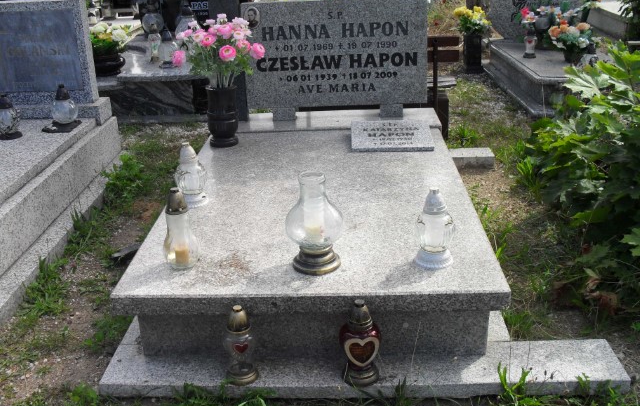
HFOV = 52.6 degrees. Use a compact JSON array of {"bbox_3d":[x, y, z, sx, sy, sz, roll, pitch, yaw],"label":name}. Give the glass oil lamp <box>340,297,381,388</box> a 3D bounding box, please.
[{"bbox_3d":[0.119,0.406,1.897,0.120,0.280,0.115,-1,24,3],"label":"glass oil lamp"}]

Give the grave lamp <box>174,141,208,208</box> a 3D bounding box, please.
[{"bbox_3d":[-0.518,-0.119,2.611,0.127,0.248,0.127,-7,24,-11],"label":"grave lamp"}]

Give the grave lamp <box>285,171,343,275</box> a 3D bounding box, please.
[{"bbox_3d":[-0.014,0.058,2.077,0.185,0.306,0.185,-2,23,0],"label":"grave lamp"}]

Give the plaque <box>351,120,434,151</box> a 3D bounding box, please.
[{"bbox_3d":[0.351,-0.332,3.194,0.392,0.022,0.297,-1,33,3],"label":"plaque"}]

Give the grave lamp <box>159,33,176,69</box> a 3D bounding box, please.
[{"bbox_3d":[-1.192,-1.189,5.054,0.141,0.266,0.141,-7,24,-12],"label":"grave lamp"}]

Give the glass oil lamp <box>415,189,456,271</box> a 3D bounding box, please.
[{"bbox_3d":[0.370,0.075,2.079,0.125,0.247,0.125,2,23,10],"label":"glass oil lamp"}]

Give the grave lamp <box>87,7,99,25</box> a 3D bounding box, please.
[{"bbox_3d":[-2.841,-2.317,8.028,0.125,0.205,0.125,-1,24,3],"label":"grave lamp"}]

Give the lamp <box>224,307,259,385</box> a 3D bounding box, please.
[{"bbox_3d":[-0.246,0.425,1.967,0.100,0.244,0.100,-8,24,-13],"label":"lamp"}]

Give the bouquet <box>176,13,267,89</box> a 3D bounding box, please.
[{"bbox_3d":[-0.459,-0.721,3.091,0.420,0.330,0.360,-1,24,3],"label":"bouquet"}]

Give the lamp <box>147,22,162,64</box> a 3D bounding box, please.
[{"bbox_3d":[-1.347,-1.299,5.243,0.105,0.330,0.105,-8,24,-13],"label":"lamp"}]

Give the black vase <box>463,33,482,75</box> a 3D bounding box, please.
[{"bbox_3d":[1.396,-1.368,5.868,0.165,0.335,0.165,-1,24,3],"label":"black vase"}]

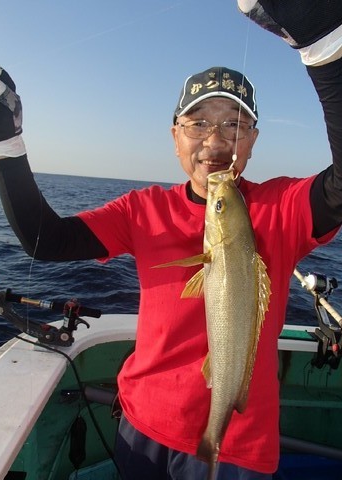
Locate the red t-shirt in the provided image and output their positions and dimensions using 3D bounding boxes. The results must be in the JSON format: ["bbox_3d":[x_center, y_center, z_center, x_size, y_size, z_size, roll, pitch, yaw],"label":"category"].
[{"bbox_3d":[0.075,0.175,0.920,0.600,0.640,0.290,6,9,12],"label":"red t-shirt"}]

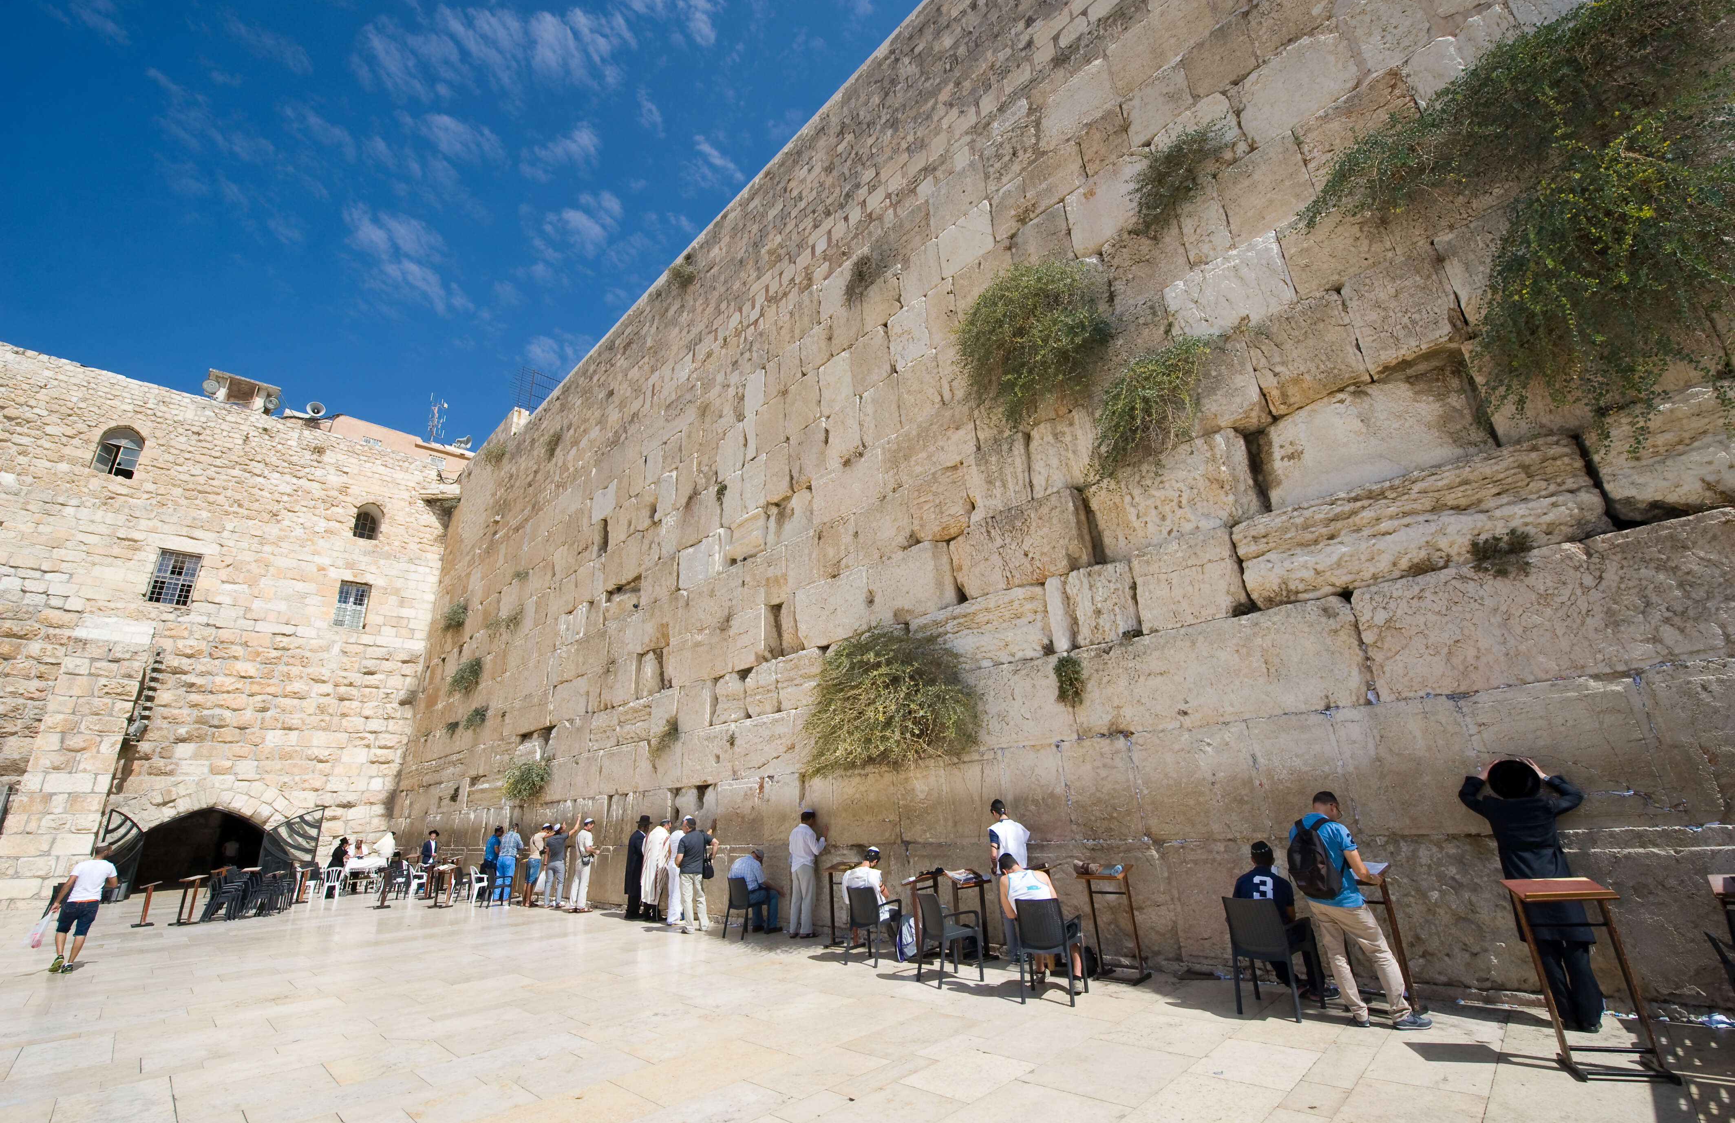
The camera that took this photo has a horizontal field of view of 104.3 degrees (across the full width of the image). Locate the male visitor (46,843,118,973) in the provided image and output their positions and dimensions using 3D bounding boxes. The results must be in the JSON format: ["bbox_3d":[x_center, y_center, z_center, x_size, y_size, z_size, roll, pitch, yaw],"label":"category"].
[{"bbox_3d":[-12.285,5.441,10.611,0.560,1.770,0.450,11,-25,-36],"label":"male visitor"}]

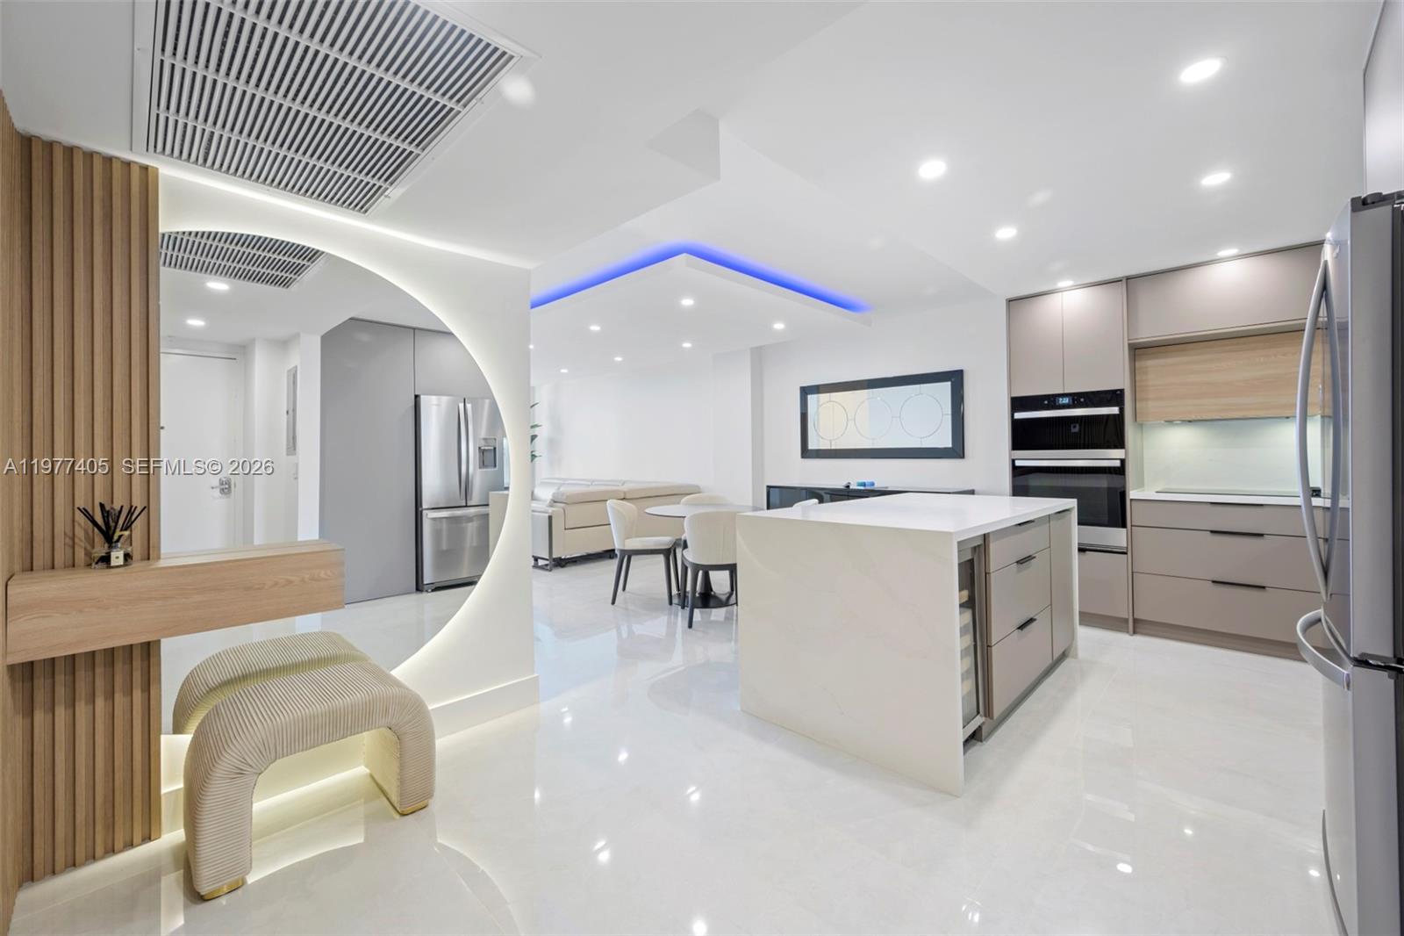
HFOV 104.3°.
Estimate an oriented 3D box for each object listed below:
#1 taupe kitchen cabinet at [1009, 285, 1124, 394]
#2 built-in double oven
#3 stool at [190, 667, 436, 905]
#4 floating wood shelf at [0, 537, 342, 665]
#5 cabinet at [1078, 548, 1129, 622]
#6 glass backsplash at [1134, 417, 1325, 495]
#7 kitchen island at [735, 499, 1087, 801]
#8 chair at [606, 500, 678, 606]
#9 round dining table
[{"bbox_3d":[2.749,-0.885,4.049,0.692,0.725,0.585,0,0,45],"label":"taupe kitchen cabinet"},{"bbox_3d":[2.751,0.005,4.035,0.682,1.059,0.600,0,0,45],"label":"built-in double oven"},{"bbox_3d":[-1.284,0.939,1.798,0.442,0.420,0.618,0,0,45],"label":"stool"},{"bbox_3d":[-1.561,0.388,1.703,0.220,0.203,0.727,0,0,45],"label":"floating wood shelf"},{"bbox_3d":[2.772,0.773,4.049,0.684,0.450,0.585,0,0,45],"label":"cabinet"},{"bbox_3d":[3.565,-0.076,3.643,0.970,0.477,0.015,0,0,45],"label":"glass backsplash"},{"bbox_3d":[1.178,0.662,2.865,0.989,0.914,1.859,0,0,45],"label":"kitchen island"},{"bbox_3d":[-0.516,0.713,4.756,0.580,0.840,0.530,-1,0,6],"label":"chair"},{"bbox_3d":[0.034,0.749,4.662,1.050,0.756,1.050,-1,0,0],"label":"round dining table"}]

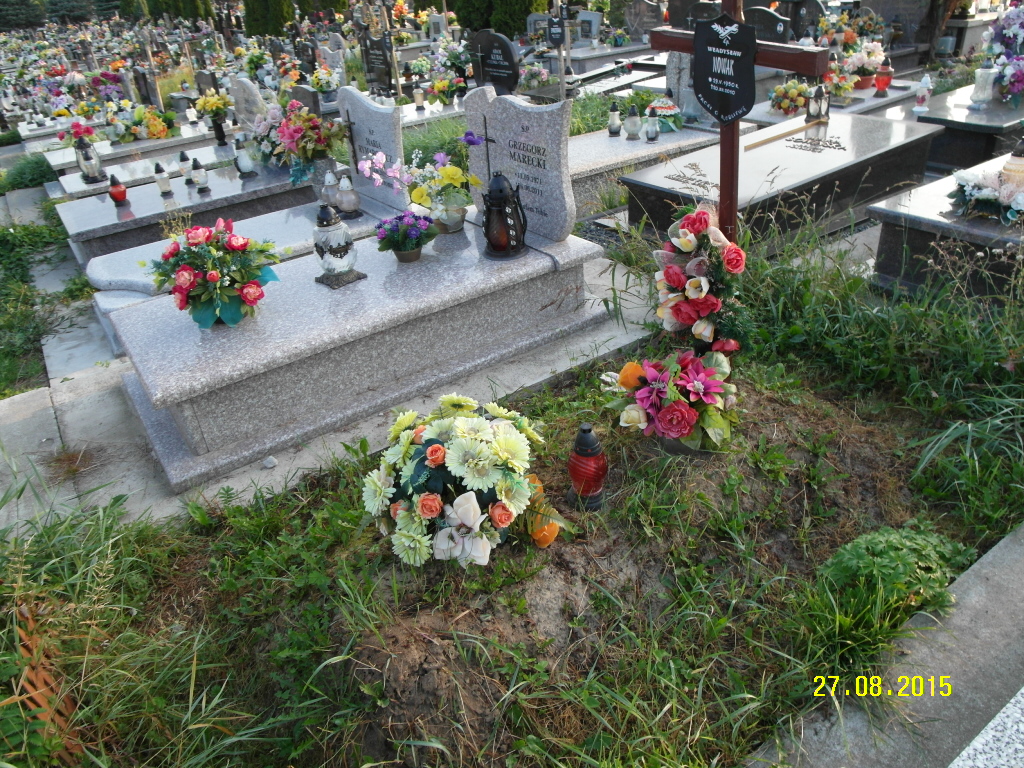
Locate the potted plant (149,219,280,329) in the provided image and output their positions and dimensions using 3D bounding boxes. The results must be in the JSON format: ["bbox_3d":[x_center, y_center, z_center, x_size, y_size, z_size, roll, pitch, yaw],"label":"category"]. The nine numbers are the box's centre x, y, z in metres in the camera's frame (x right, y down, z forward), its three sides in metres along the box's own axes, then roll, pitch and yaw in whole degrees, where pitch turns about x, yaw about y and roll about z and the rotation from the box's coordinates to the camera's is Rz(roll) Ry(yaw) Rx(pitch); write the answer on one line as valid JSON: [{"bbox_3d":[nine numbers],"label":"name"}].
[{"bbox_3d":[-1.166,-0.434,2.794,0.466,0.409,0.410,-18,31,-19],"label":"potted plant"}]

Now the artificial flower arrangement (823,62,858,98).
[{"bbox_3d":[2.483,-2.294,5.370,0.245,0.248,0.233,7,32,22],"label":"artificial flower arrangement"}]

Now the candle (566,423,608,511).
[{"bbox_3d":[0.216,0.234,2.018,0.116,0.285,0.116,-4,30,2],"label":"candle"}]

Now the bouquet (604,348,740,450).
[{"bbox_3d":[0.535,0.038,2.298,0.390,0.270,0.330,9,33,25],"label":"bouquet"}]

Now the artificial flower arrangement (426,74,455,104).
[{"bbox_3d":[-0.718,-2.959,7.136,0.277,0.276,0.264,-8,30,-3],"label":"artificial flower arrangement"}]

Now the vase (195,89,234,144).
[{"bbox_3d":[-2.704,-2.422,6.439,0.277,0.475,0.269,-16,31,-17],"label":"vase"}]

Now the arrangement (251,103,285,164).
[{"bbox_3d":[-1.853,-1.922,5.469,0.330,0.430,0.320,-14,30,-14],"label":"arrangement"}]

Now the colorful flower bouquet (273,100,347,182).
[{"bbox_3d":[-1.311,-1.576,4.595,0.440,0.460,0.400,-13,30,-11],"label":"colorful flower bouquet"}]

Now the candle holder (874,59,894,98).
[{"bbox_3d":[2.962,-2.426,5.635,0.135,0.288,0.135,-23,34,-27],"label":"candle holder"}]

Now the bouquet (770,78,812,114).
[{"bbox_3d":[2.135,-2.198,5.429,0.280,0.250,0.280,5,31,20],"label":"bouquet"}]

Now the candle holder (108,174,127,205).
[{"bbox_3d":[-2.593,-1.264,4.634,0.112,0.185,0.112,-23,35,-27],"label":"candle holder"}]

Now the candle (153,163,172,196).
[{"bbox_3d":[-2.504,-1.461,5.066,0.095,0.222,0.095,-23,34,-27],"label":"candle"}]

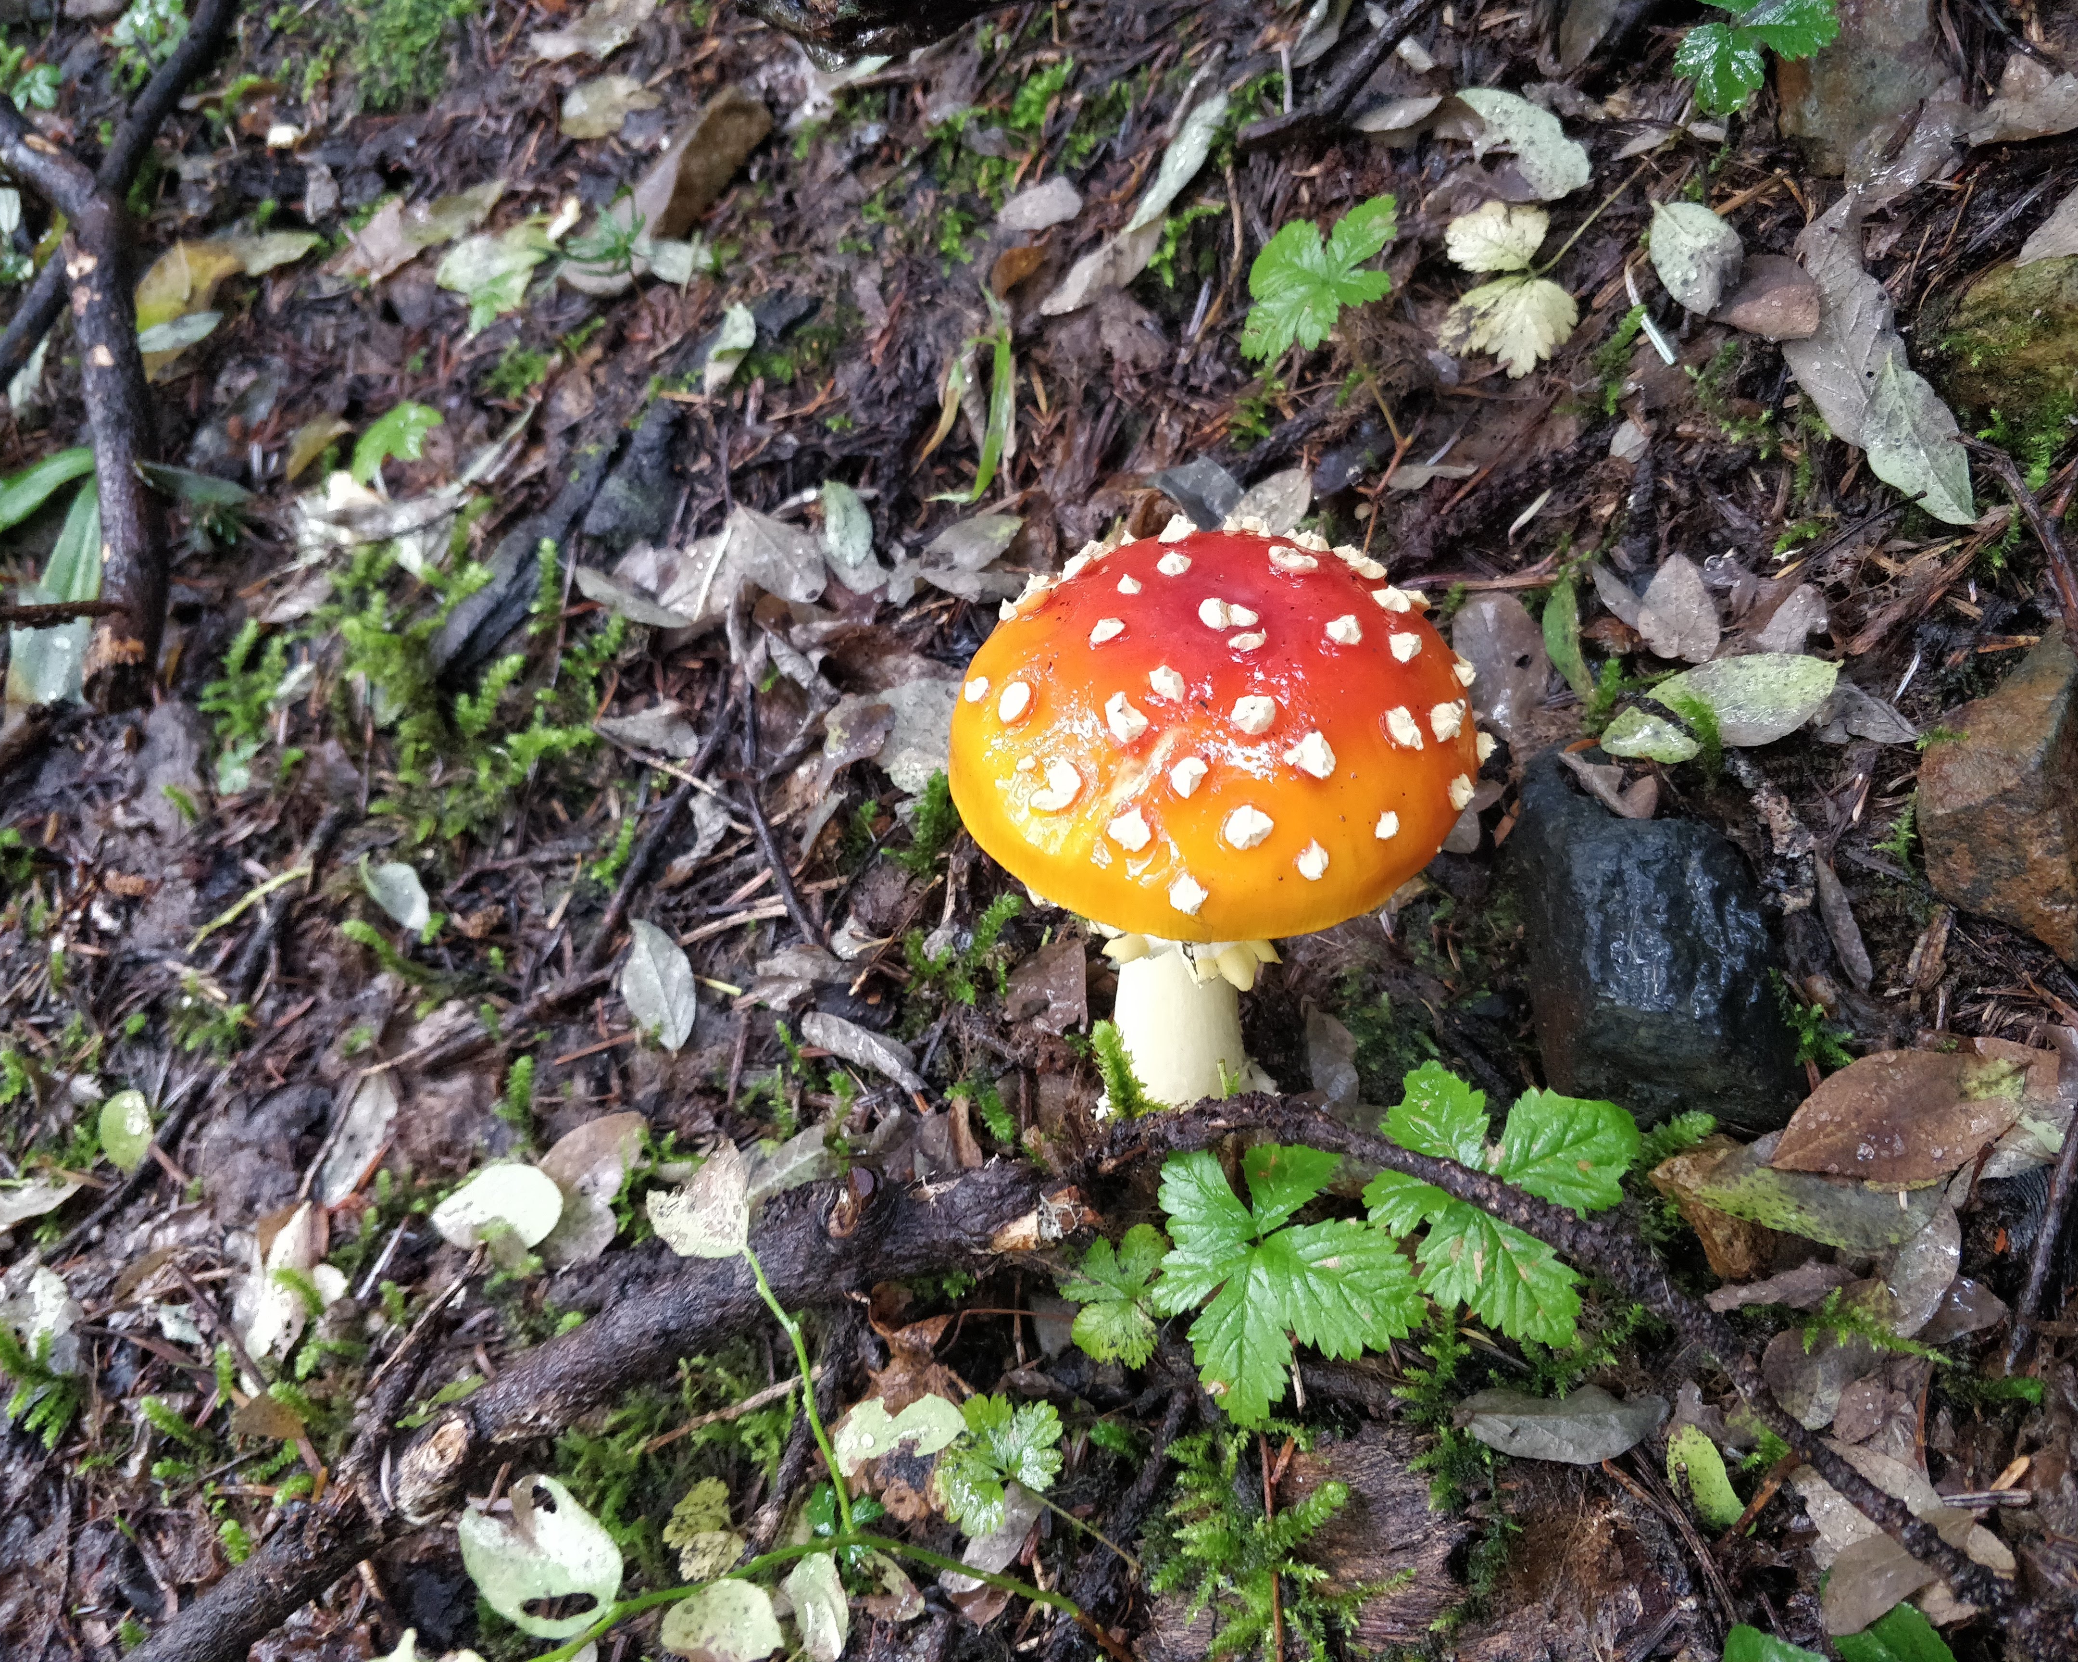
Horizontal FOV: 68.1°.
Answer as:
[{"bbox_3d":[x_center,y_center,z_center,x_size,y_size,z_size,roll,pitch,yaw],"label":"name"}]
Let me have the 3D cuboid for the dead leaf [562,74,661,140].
[{"bbox_3d":[-0.171,-0.286,0.607,0.041,0.008,0.037,-23,62,-10],"label":"dead leaf"}]

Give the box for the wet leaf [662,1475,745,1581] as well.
[{"bbox_3d":[-0.072,0.150,0.331,0.017,0.009,0.020,-3,71,2],"label":"wet leaf"}]

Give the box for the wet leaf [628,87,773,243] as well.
[{"bbox_3d":[-0.124,-0.245,0.568,0.031,0.016,0.084,20,65,7],"label":"wet leaf"}]

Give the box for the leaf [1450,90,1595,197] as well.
[{"bbox_3d":[0.213,-0.307,0.683,0.042,0.014,0.079,-27,61,-16],"label":"leaf"}]

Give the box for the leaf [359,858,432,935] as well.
[{"bbox_3d":[-0.199,0.020,0.474,0.011,0.009,0.033,-38,65,-22],"label":"leaf"}]

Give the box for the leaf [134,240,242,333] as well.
[{"bbox_3d":[-0.276,-0.178,0.493,0.040,0.010,0.027,-37,69,-12],"label":"leaf"}]

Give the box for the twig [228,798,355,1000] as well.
[{"bbox_3d":[-0.241,0.022,0.495,0.007,0.006,0.068,17,71,19],"label":"twig"}]

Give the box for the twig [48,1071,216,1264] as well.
[{"bbox_3d":[-0.223,0.082,0.378,0.005,0.005,0.056,30,72,16],"label":"twig"}]

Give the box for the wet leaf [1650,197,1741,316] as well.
[{"bbox_3d":[0.229,-0.201,0.534,0.030,0.009,0.053,-11,65,-3],"label":"wet leaf"}]

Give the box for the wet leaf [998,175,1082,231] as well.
[{"bbox_3d":[0.001,-0.231,0.567,0.032,0.007,0.021,-25,62,-12],"label":"wet leaf"}]

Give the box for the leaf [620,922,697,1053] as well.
[{"bbox_3d":[-0.096,0.038,0.388,0.017,0.007,0.037,-20,66,-5],"label":"leaf"}]

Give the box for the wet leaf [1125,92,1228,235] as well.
[{"bbox_3d":[0.046,-0.213,0.487,0.012,0.008,0.068,26,70,15],"label":"wet leaf"}]

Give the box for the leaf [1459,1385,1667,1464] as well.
[{"bbox_3d":[0.119,0.135,0.349,0.047,0.010,0.017,-2,60,2],"label":"leaf"}]

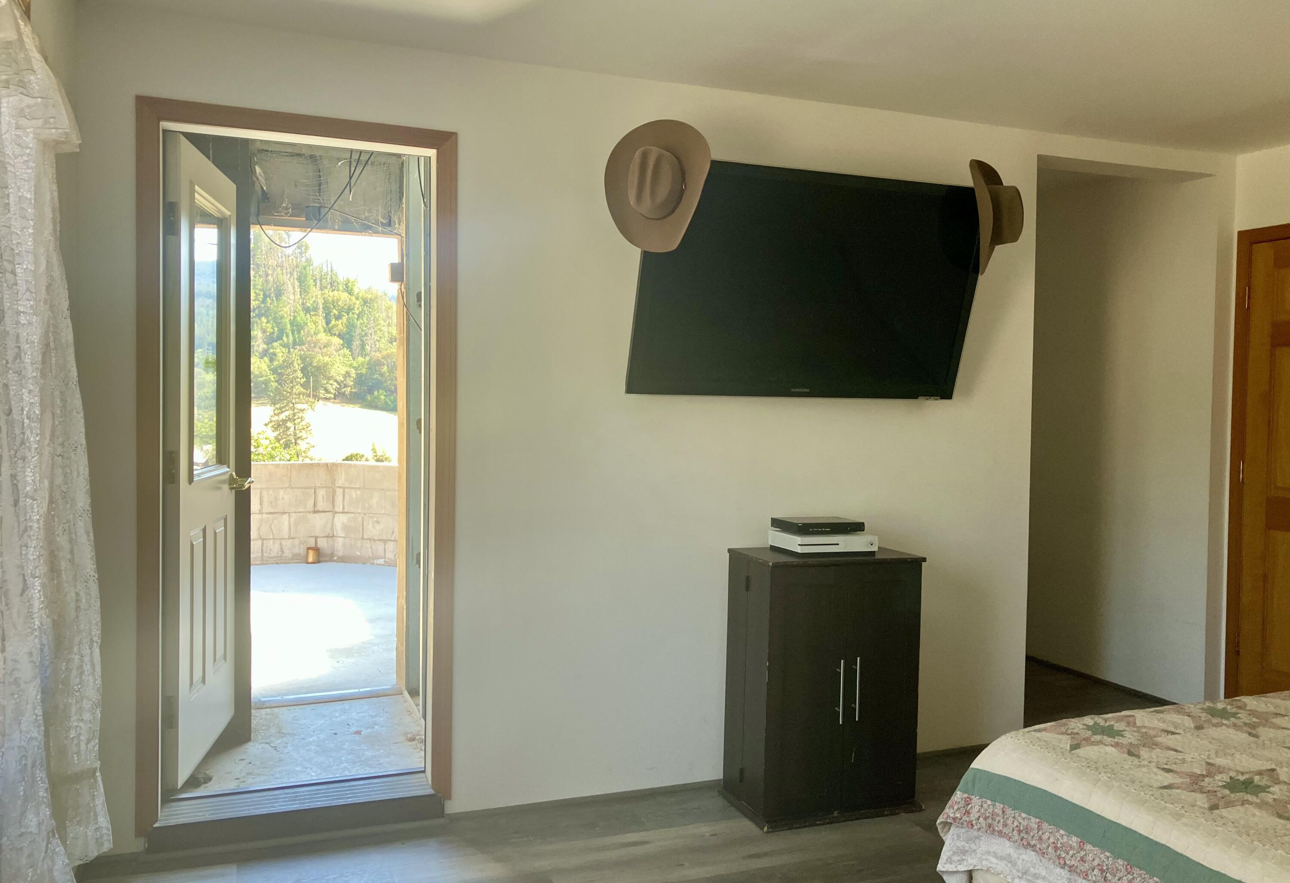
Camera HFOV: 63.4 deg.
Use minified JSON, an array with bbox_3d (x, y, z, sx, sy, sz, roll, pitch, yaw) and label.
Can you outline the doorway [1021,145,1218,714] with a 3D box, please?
[{"bbox_3d":[1.940,0.045,4.385,0.946,2.356,0.180,0,2,-21],"label":"doorway"}]

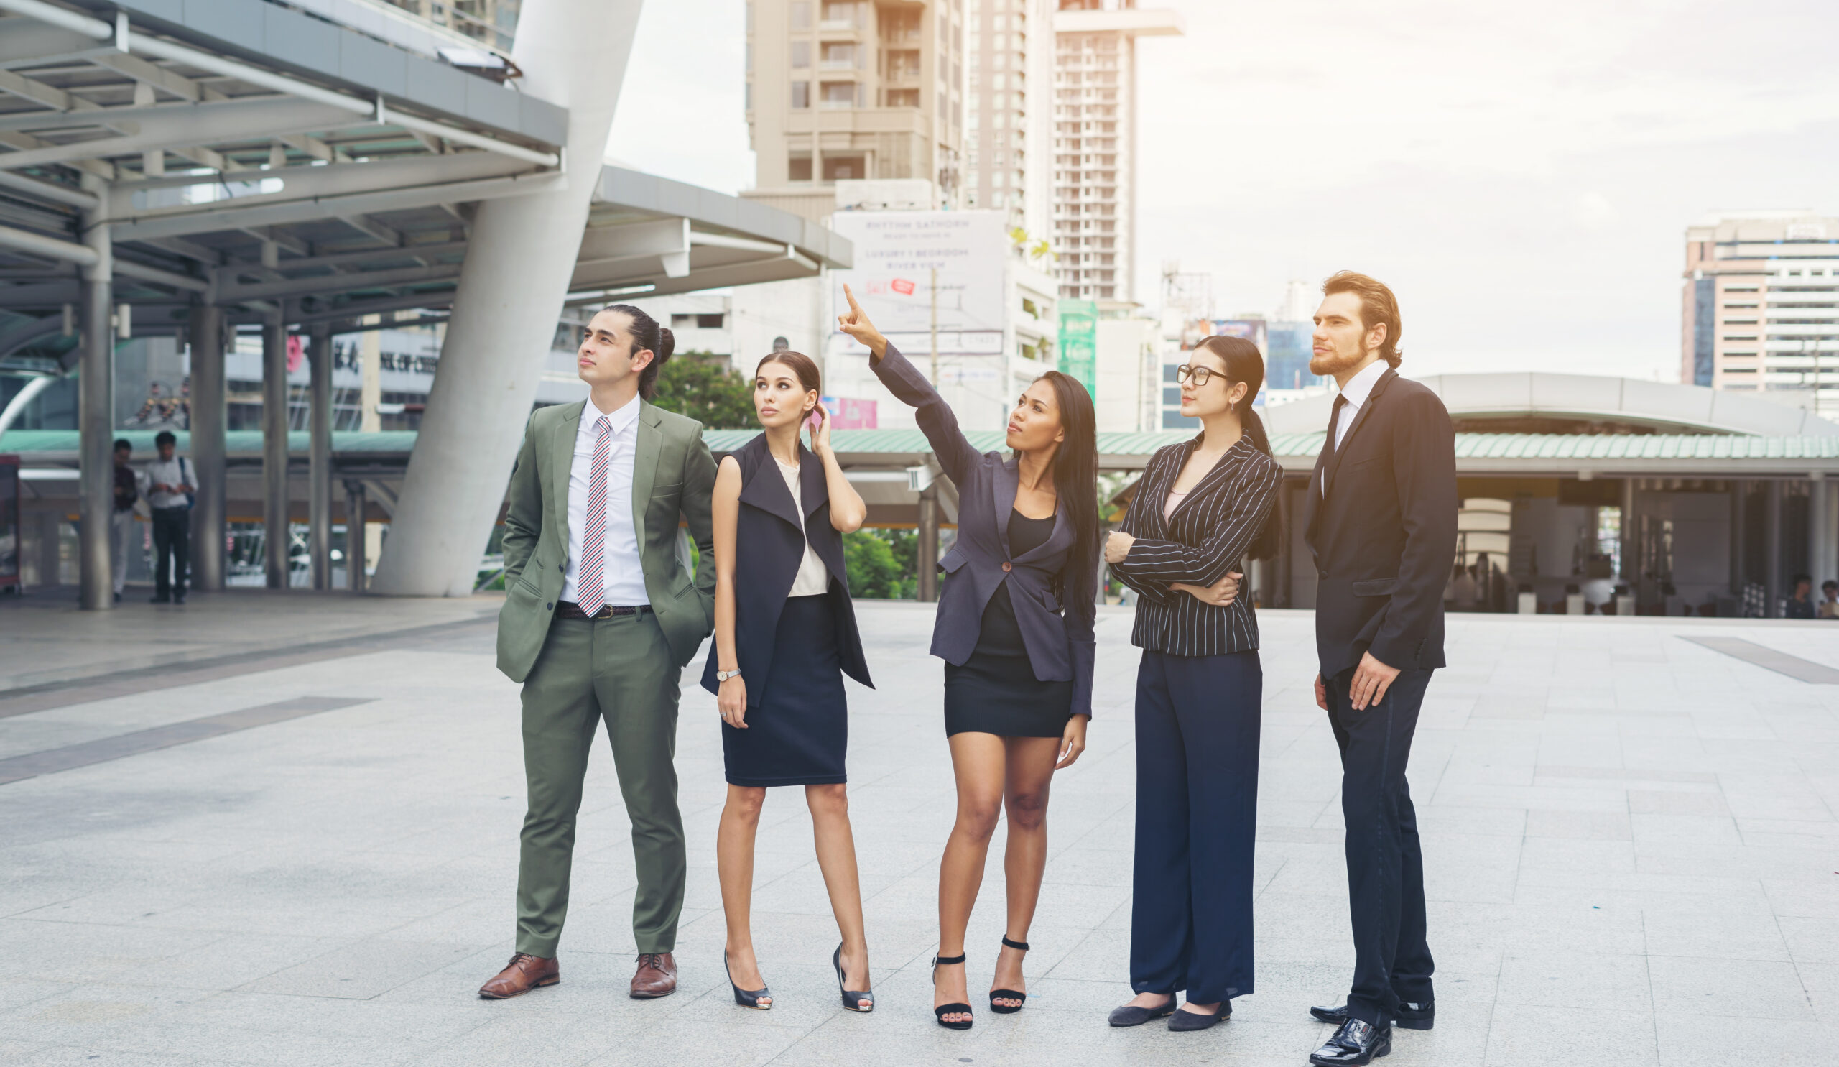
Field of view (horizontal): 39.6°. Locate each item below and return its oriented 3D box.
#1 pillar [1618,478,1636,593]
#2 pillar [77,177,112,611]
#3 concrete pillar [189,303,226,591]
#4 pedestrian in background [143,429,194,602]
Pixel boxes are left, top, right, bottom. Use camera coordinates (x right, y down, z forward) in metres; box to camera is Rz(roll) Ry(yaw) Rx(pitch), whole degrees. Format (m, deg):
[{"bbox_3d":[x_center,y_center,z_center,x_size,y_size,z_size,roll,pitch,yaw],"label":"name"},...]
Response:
[{"bbox_3d":[12.181,0.472,44.039,0.280,2.850,0.280,0,2,-12],"label":"pillar"},{"bbox_3d":[-7.937,-1.368,24.657,0.310,4.170,0.310,0,2,-12],"label":"pillar"},{"bbox_3d":[-7.772,-0.934,27.943,0.370,3.170,0.370,0,2,-12],"label":"concrete pillar"},{"bbox_3d":[-7.430,-0.163,25.323,0.500,1.710,0.380,0,2,-5],"label":"pedestrian in background"}]

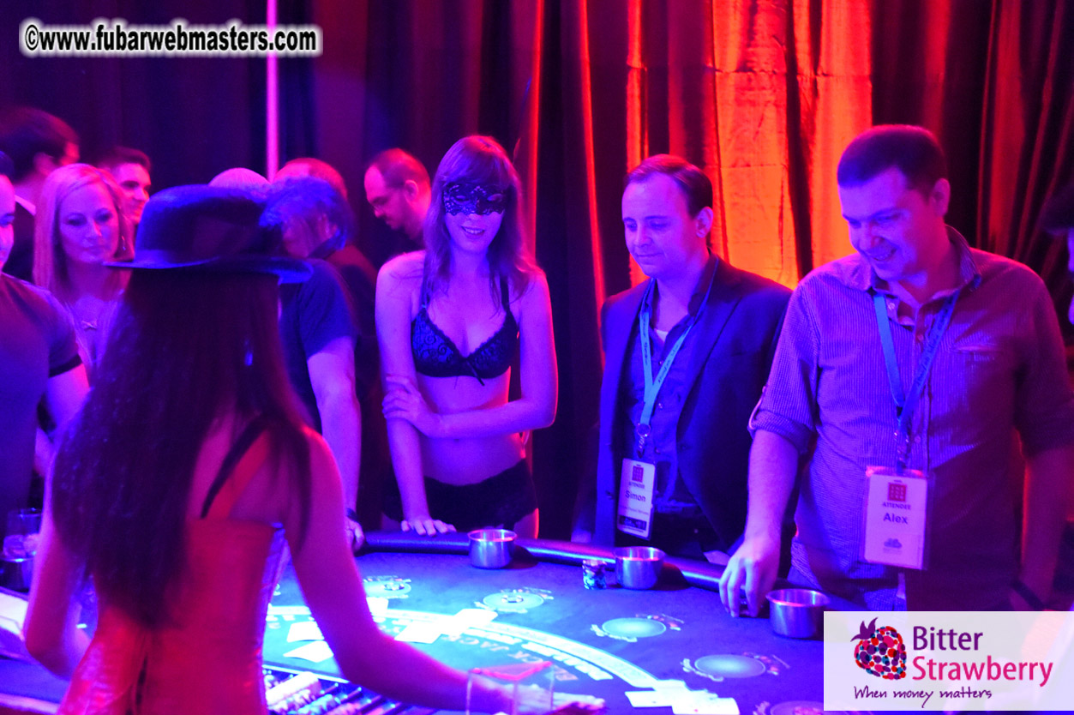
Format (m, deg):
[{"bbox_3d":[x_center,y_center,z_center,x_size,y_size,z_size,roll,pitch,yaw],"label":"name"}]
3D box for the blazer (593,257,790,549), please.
[{"bbox_3d":[0.320,0.150,2.947,0.490,0.700,0.290,5,8,36],"label":"blazer"}]

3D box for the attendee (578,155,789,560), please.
[{"bbox_3d":[0.313,0.459,2.978,0.520,1.740,0.340,5,8,36],"label":"attendee"}]

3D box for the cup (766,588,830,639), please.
[{"bbox_3d":[0.430,0.422,2.365,0.103,0.058,0.103,1,7,0],"label":"cup"}]

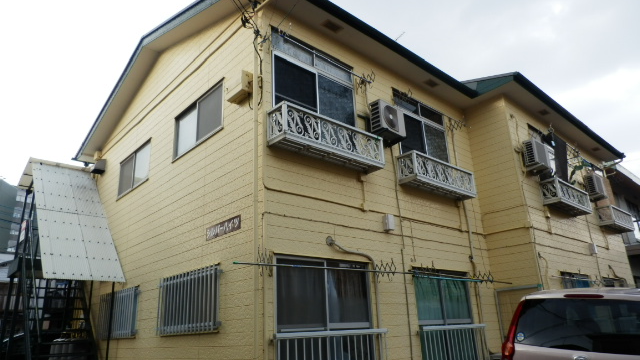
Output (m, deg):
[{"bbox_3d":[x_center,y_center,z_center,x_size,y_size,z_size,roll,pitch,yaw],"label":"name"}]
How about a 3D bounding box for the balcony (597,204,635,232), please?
[{"bbox_3d":[8.020,1.100,11.995,1.833,0.458,0.328,14,-25,-40],"label":"balcony"}]

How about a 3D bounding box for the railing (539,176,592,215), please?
[{"bbox_3d":[5.427,0.416,9.732,1.868,0.496,0.325,14,-25,-40],"label":"railing"}]

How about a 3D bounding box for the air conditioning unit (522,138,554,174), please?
[{"bbox_3d":[4.478,-0.485,9.135,0.651,0.518,0.242,14,-25,-40],"label":"air conditioning unit"}]

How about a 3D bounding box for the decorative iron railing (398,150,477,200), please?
[{"bbox_3d":[2.168,-0.030,8.058,1.910,0.472,0.342,14,-25,-40],"label":"decorative iron railing"}]

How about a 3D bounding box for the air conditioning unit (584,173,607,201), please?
[{"bbox_3d":[7.179,0.184,11.529,0.657,0.522,0.230,14,-25,-40],"label":"air conditioning unit"}]

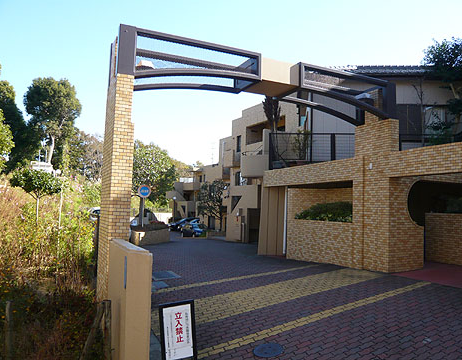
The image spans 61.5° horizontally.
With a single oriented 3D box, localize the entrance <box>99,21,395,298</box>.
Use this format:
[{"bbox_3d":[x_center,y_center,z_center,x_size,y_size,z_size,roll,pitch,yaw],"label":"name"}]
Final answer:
[{"bbox_3d":[0.729,-0.103,7.837,6.144,4.378,1.143,3,-5,-25],"label":"entrance"}]

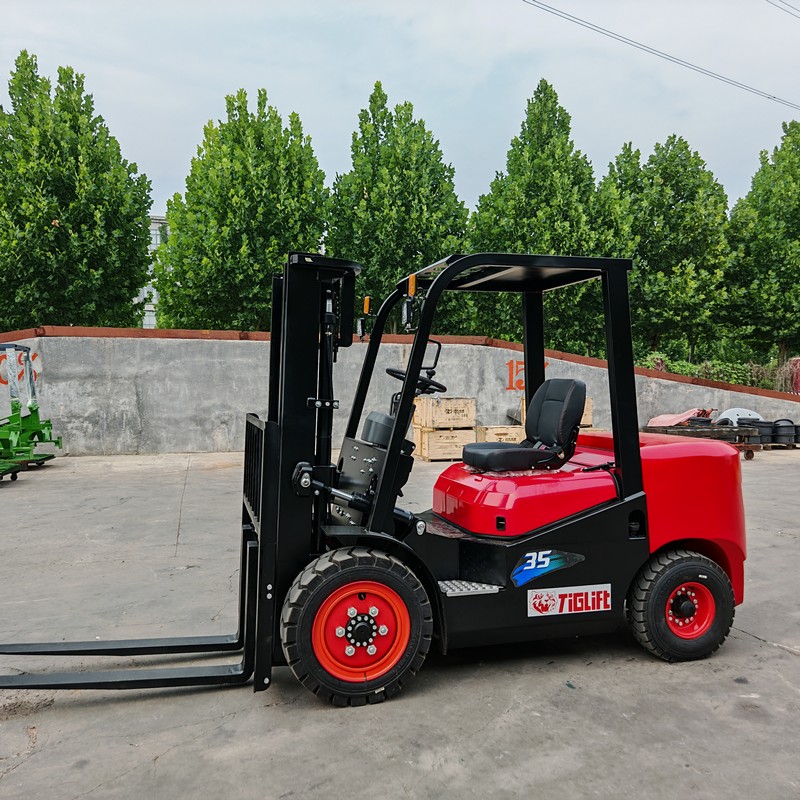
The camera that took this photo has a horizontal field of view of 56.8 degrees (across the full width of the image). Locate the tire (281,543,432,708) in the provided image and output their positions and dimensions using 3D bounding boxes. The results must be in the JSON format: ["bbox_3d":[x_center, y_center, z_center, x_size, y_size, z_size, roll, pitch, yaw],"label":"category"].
[{"bbox_3d":[-0.198,1.029,3.395,0.695,0.695,0.220,0,0,-15],"label":"tire"}]

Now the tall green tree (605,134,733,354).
[{"bbox_3d":[10.309,-4.483,28.500,4.800,11.340,4.800,0,0,-13],"label":"tall green tree"}]

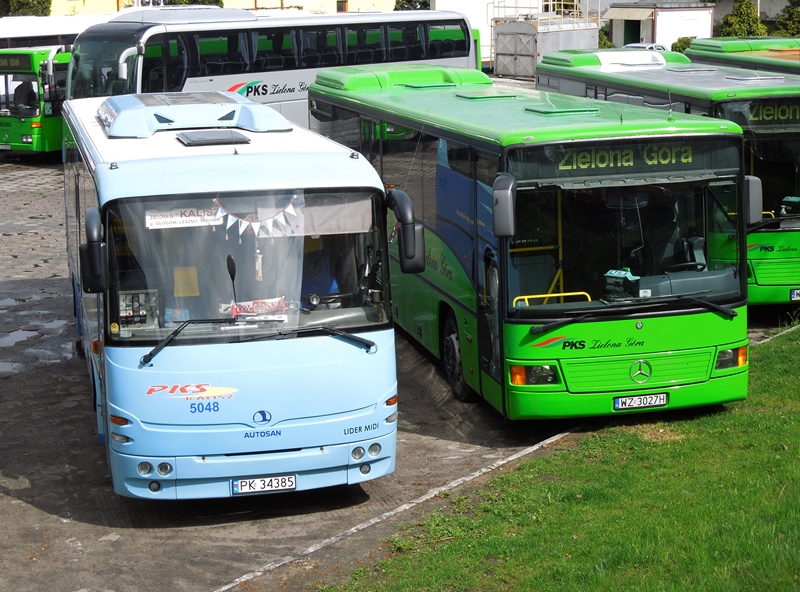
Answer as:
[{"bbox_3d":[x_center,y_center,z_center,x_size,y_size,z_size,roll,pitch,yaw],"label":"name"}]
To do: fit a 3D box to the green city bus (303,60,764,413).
[{"bbox_3d":[0.963,-1.197,21.225,2.720,3.280,11.900,-4,11,-12],"label":"green city bus"}]

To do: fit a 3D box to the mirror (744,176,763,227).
[{"bbox_3d":[3.493,-0.945,15.780,0.210,0.510,0.170,-4,11,-12],"label":"mirror"}]

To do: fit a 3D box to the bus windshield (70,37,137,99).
[{"bbox_3d":[-6.401,-4.942,35.421,2.350,1.650,0.600,7,14,39],"label":"bus windshield"}]

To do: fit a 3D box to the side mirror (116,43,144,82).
[{"bbox_3d":[-5.736,-4.987,34.204,0.350,0.800,0.600,7,14,39],"label":"side mirror"}]

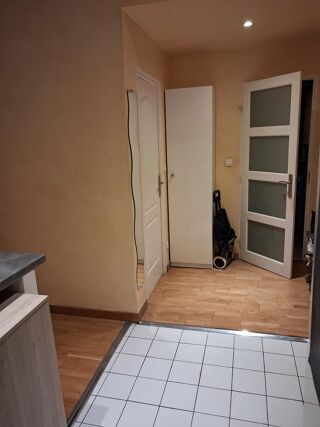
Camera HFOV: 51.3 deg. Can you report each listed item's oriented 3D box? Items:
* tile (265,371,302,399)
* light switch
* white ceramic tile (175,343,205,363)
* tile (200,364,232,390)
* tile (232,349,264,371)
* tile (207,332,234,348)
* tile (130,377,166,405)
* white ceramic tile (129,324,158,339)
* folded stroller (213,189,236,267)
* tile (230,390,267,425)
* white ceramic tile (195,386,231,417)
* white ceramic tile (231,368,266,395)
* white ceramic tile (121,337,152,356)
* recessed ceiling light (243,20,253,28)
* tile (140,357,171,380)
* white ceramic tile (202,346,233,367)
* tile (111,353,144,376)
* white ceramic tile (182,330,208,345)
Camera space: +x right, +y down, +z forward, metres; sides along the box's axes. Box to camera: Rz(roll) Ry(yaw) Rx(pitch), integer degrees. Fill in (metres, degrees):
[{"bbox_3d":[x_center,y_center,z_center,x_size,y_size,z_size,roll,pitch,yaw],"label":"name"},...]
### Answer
[{"bbox_3d":[0.763,1.078,2.077,0.200,0.010,0.200,1,15,14],"label":"tile"},{"bbox_3d":[0.796,-0.588,3.840,0.083,0.083,0.013,1,15,14],"label":"light switch"},{"bbox_3d":[0.222,1.013,2.415,0.200,0.010,0.200,1,15,14],"label":"white ceramic tile"},{"bbox_3d":[0.369,1.071,2.179,0.201,0.010,0.201,1,15,14],"label":"tile"},{"bbox_3d":[0.615,1.022,2.316,0.200,0.010,0.200,1,15,14],"label":"tile"},{"bbox_3d":[0.464,0.973,2.542,0.201,0.010,0.161,1,15,14],"label":"tile"},{"bbox_3d":[-0.076,1.115,2.089,0.201,0.010,0.201,1,15,14],"label":"tile"},{"bbox_3d":[-0.126,0.956,2.692,0.200,0.010,0.175,1,15,14],"label":"white ceramic tile"},{"bbox_3d":[0.764,0.156,3.872,0.225,0.905,0.310,3,15,21],"label":"folded stroller"},{"bbox_3d":[0.517,1.125,1.936,0.200,0.010,0.200,1,15,14],"label":"tile"},{"bbox_3d":[0.319,1.123,1.988,0.201,0.010,0.201,1,15,14],"label":"white ceramic tile"},{"bbox_3d":[0.571,1.083,2.145,0.200,0.010,0.200,1,15,14],"label":"white ceramic tile"},{"bbox_3d":[-0.172,1.016,2.542,0.200,0.010,0.200,1,15,14],"label":"white ceramic tile"},{"bbox_3d":[0.719,-1.562,2.729,0.090,0.030,0.090,1,15,14],"label":"recessed ceiling light"},{"bbox_3d":[-0.026,1.063,2.280,0.201,0.010,0.201,1,15,14],"label":"tile"},{"bbox_3d":[0.419,1.018,2.366,0.200,0.010,0.200,1,15,14],"label":"white ceramic tile"},{"bbox_3d":[-0.224,1.060,2.331,0.201,0.010,0.201,1,15,14],"label":"tile"},{"bbox_3d":[0.272,0.975,2.619,0.200,0.010,0.174,1,15,14],"label":"white ceramic tile"}]

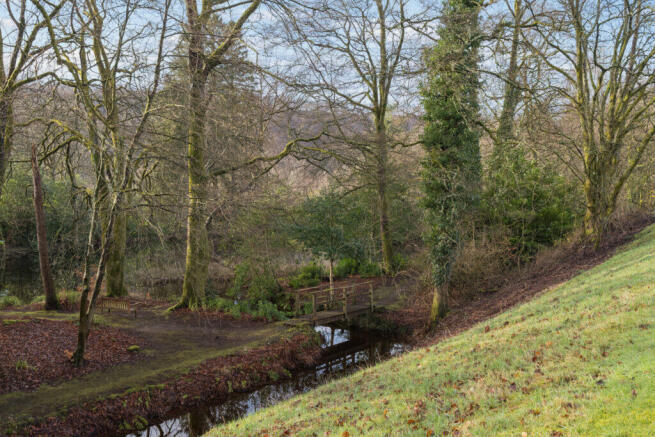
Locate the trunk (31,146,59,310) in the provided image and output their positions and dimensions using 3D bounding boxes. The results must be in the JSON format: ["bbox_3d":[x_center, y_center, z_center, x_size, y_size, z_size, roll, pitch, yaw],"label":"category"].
[{"bbox_3d":[-12.298,0.440,27.607,0.580,7.118,0.550,-5,2,-24],"label":"trunk"}]

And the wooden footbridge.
[{"bbox_3d":[0.312,3.491,26.903,1.075,1.280,3.919,2,3,43],"label":"wooden footbridge"}]

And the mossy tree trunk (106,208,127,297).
[{"bbox_3d":[-10.316,1.668,31.139,1.000,4.315,0.950,0,2,-18],"label":"mossy tree trunk"}]

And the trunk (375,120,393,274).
[{"bbox_3d":[3.005,-1.094,33.781,0.750,8.170,0.650,-2,2,5],"label":"trunk"}]

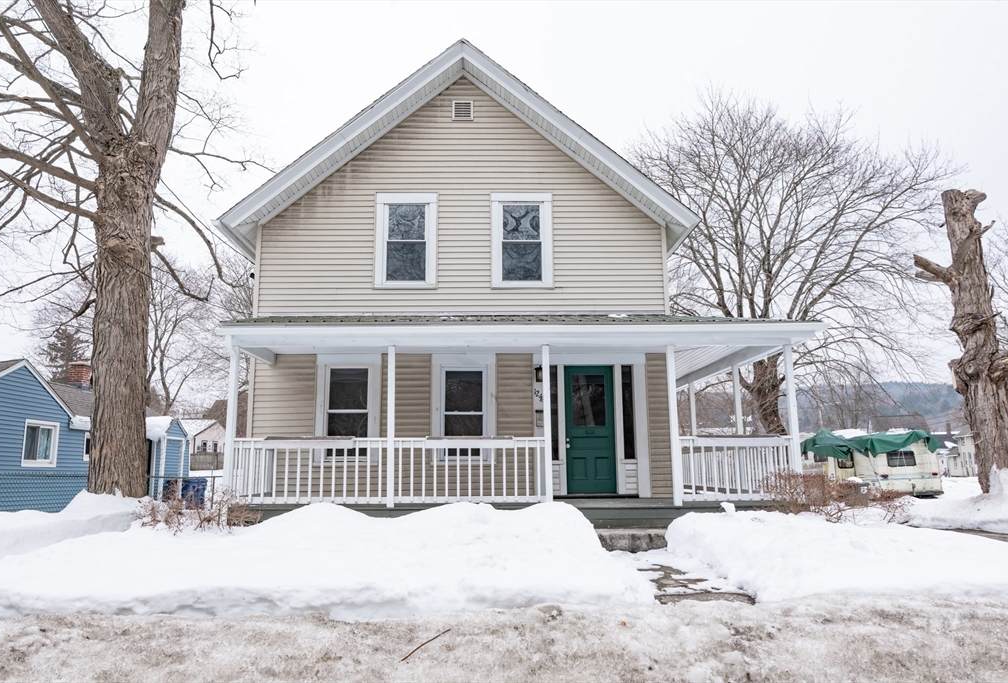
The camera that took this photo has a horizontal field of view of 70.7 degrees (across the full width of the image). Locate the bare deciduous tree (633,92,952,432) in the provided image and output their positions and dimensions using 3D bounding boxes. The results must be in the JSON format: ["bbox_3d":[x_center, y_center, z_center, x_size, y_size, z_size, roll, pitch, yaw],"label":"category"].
[{"bbox_3d":[10.759,-1.932,25.965,13.200,15.300,12.000,0,-10,-1],"label":"bare deciduous tree"}]

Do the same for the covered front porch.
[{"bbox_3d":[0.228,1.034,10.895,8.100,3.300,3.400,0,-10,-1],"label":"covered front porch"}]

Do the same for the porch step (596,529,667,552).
[{"bbox_3d":[1.566,2.487,8.853,1.200,0.260,0.500,0,-10,-1],"label":"porch step"}]

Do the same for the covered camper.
[{"bbox_3d":[14.296,5.005,28.248,2.400,2.600,6.000,-1,-10,4],"label":"covered camper"}]

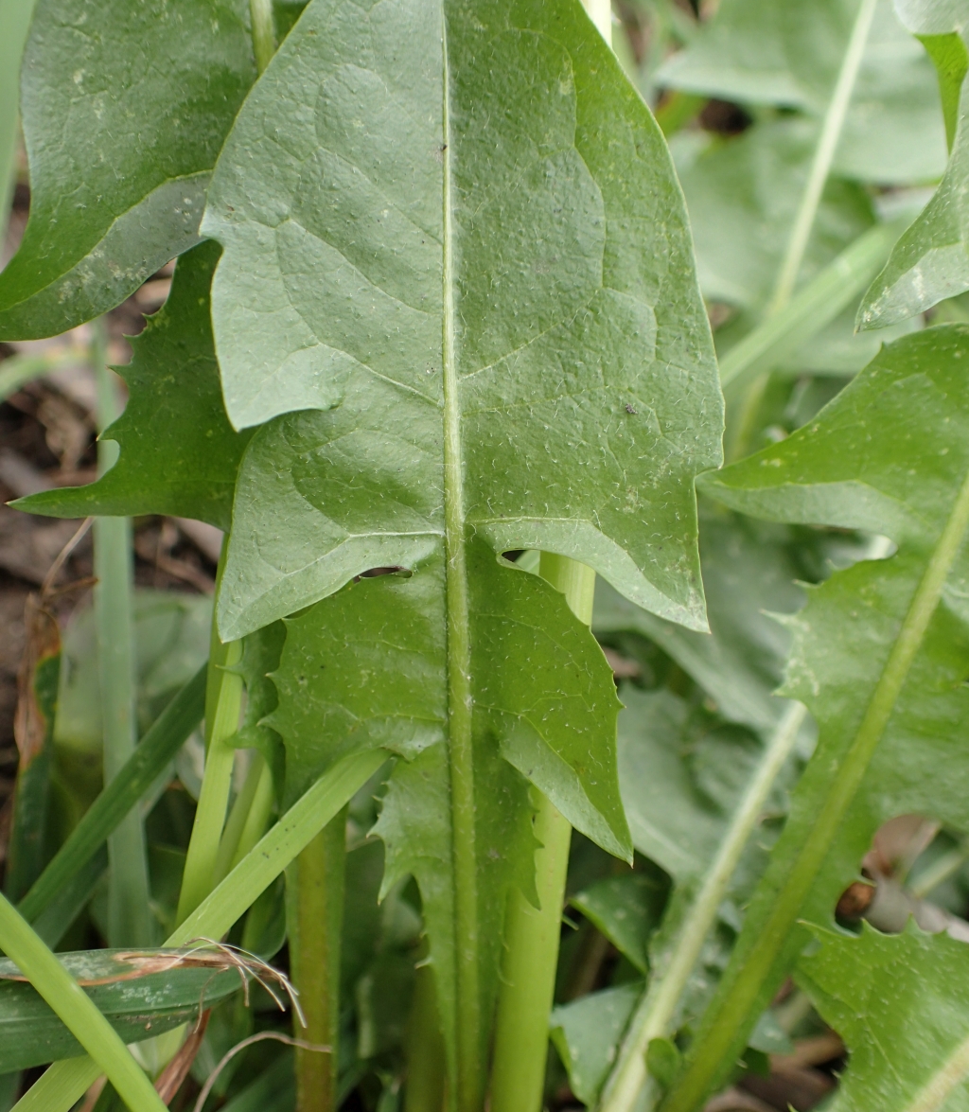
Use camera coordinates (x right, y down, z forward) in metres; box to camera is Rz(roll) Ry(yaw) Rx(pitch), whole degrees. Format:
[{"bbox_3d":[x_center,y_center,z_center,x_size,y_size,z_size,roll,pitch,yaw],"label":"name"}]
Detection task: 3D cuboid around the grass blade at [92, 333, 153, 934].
[{"bbox_3d":[-0.066,0.010,0.199,0.007,0.004,0.119,-3,76,-18],"label":"grass blade"}]

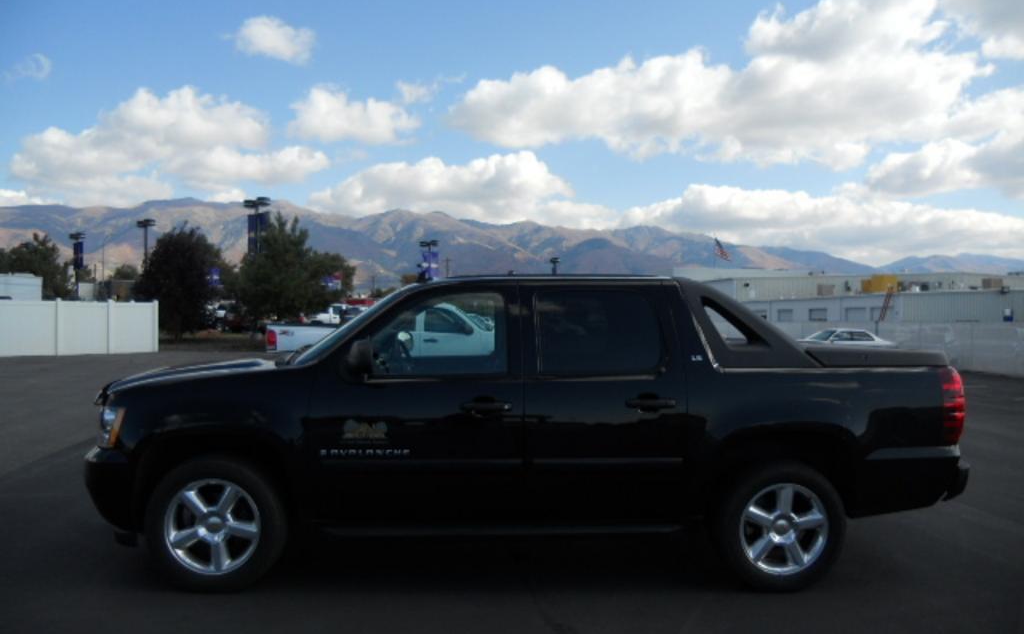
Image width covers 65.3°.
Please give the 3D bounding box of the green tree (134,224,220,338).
[{"bbox_3d":[-17.063,-1.731,41.000,4.300,6.000,4.200,1,0,0],"label":"green tree"}]

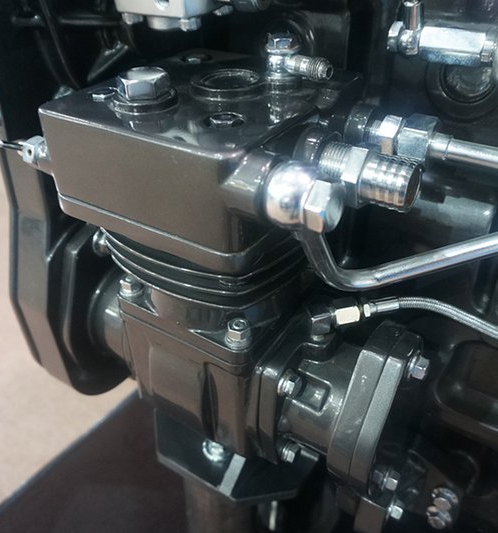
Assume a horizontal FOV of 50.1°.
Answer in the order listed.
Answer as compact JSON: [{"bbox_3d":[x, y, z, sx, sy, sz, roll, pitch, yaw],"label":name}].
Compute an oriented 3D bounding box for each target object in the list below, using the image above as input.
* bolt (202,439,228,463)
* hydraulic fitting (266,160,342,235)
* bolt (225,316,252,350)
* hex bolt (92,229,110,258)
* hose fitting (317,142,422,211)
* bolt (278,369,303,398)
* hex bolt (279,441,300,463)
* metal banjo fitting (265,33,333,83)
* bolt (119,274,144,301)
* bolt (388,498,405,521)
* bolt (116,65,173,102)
[{"bbox_3d":[-0.025,0.137,0.401,0.019,0.009,0.019,20,39,27],"label":"bolt"},{"bbox_3d":[0.026,-0.033,0.262,0.040,0.031,0.030,20,39,27],"label":"hydraulic fitting"},{"bbox_3d":[-0.007,0.044,0.350,0.017,0.017,0.017,20,41,27],"label":"bolt"},{"bbox_3d":[-0.111,-0.017,0.413,0.011,0.020,0.020,20,41,27],"label":"hex bolt"},{"bbox_3d":[0.072,-0.056,0.324,0.059,0.034,0.033,20,41,27],"label":"hose fitting"},{"bbox_3d":[0.028,0.080,0.354,0.012,0.017,0.017,20,41,27],"label":"bolt"},{"bbox_3d":[0.029,0.136,0.388,0.010,0.016,0.016,20,39,27],"label":"hex bolt"},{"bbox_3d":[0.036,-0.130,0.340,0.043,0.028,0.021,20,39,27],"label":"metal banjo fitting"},{"bbox_3d":[-0.088,0.013,0.397,0.017,0.016,0.017,20,41,27],"label":"bolt"},{"bbox_3d":[0.115,0.191,0.417,0.009,0.015,0.015,20,41,27],"label":"bolt"},{"bbox_3d":[-0.066,-0.117,0.337,0.035,0.013,0.031,1,36,2],"label":"bolt"}]

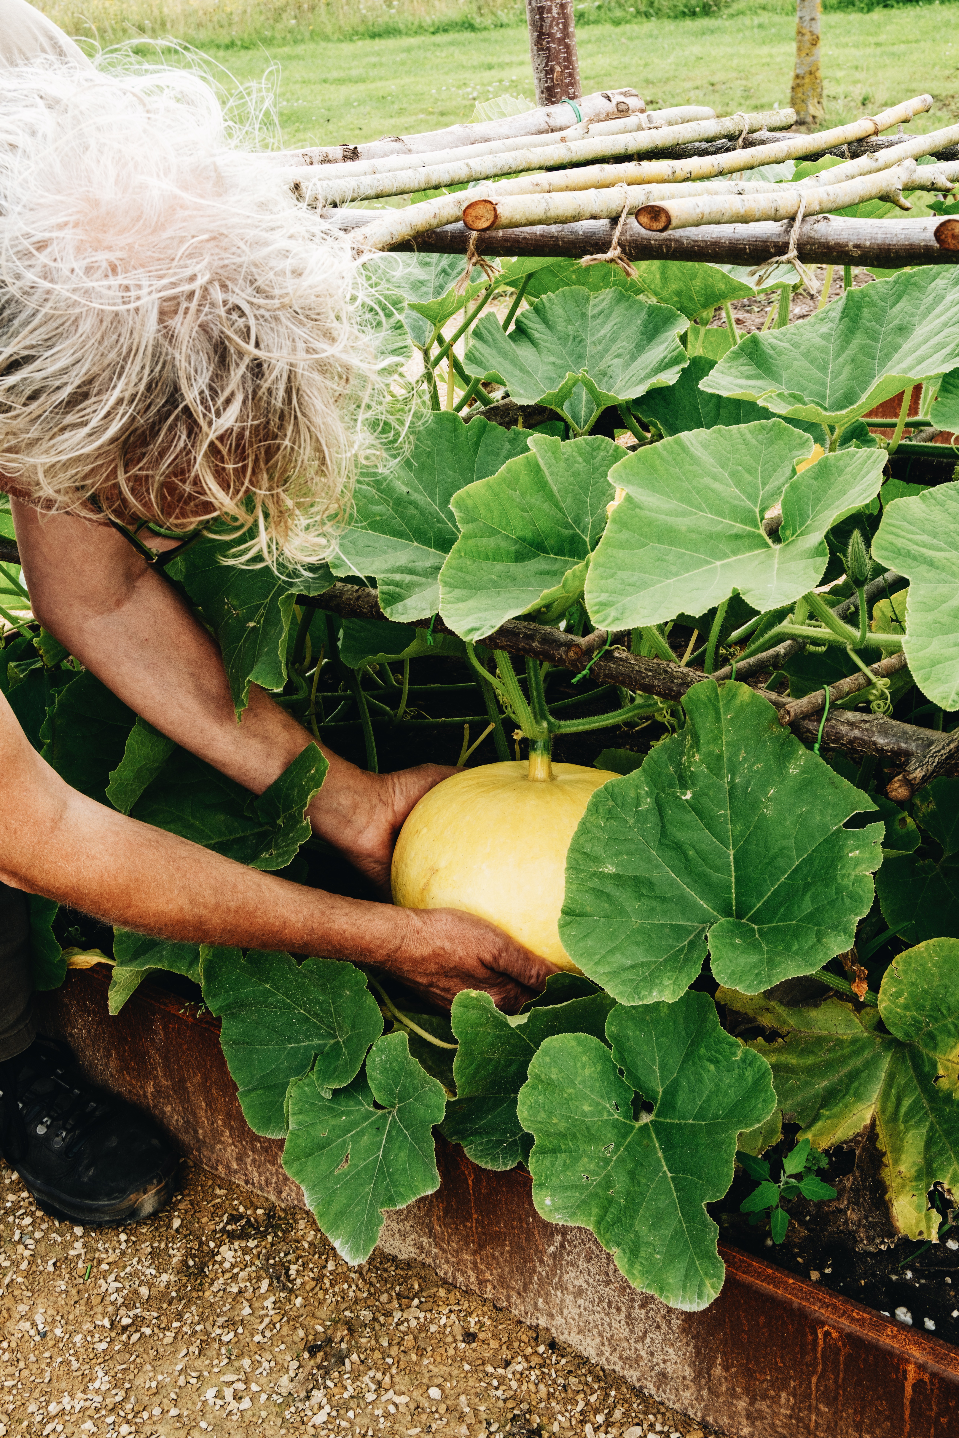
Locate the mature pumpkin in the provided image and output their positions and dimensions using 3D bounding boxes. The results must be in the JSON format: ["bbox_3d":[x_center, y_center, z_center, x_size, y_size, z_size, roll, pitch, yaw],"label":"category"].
[{"bbox_3d":[0.058,0.153,1.530,0.285,0.220,0.285,-2,27,-1],"label":"mature pumpkin"}]

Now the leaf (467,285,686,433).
[{"bbox_3d":[0.114,-0.432,1.900,0.265,0.100,0.220,-3,52,0],"label":"leaf"}]

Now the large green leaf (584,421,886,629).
[{"bbox_3d":[0.256,-0.194,1.600,0.295,0.090,0.230,-6,62,2],"label":"large green leaf"}]

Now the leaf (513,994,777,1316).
[{"bbox_3d":[0.136,0.354,1.310,0.210,0.270,0.080,-1,-8,4],"label":"leaf"}]

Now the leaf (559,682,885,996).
[{"bbox_3d":[0.209,0.106,1.380,0.275,0.280,0.070,-3,-10,0],"label":"leaf"}]

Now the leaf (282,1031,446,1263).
[{"bbox_3d":[-0.108,0.399,1.490,0.150,0.220,0.070,2,-8,9],"label":"leaf"}]

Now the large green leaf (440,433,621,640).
[{"bbox_3d":[0.055,-0.187,1.640,0.190,0.100,0.230,-8,72,-9],"label":"large green leaf"}]

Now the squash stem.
[{"bbox_3d":[0.056,0.036,1.470,0.024,0.050,0.024,-2,27,-1],"label":"squash stem"}]

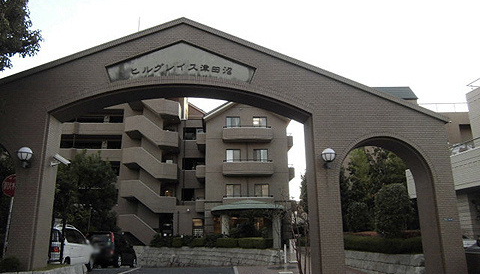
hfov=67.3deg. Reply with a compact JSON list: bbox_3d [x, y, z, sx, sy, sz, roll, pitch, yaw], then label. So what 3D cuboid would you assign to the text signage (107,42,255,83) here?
[{"bbox_3d":[-1.434,-1.839,8.874,3.620,1.130,0.090,0,-13,-2],"label":"text signage"}]

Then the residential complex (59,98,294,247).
[{"bbox_3d":[-8.392,2.516,37.250,24.500,16.400,16.000,0,-13,-1],"label":"residential complex"}]

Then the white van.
[{"bbox_3d":[-6.430,4.269,13.629,1.660,1.780,4.200,-1,-13,3],"label":"white van"}]

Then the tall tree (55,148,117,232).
[{"bbox_3d":[-8.025,3.651,18.657,3.500,6.010,3.500,0,-13,0],"label":"tall tree"}]

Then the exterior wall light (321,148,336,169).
[{"bbox_3d":[2.029,0.492,8.217,0.330,0.470,0.390,0,-13,-2],"label":"exterior wall light"}]

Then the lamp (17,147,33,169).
[{"bbox_3d":[-4.739,0.454,7.984,0.330,0.460,0.390,0,-13,-2],"label":"lamp"}]

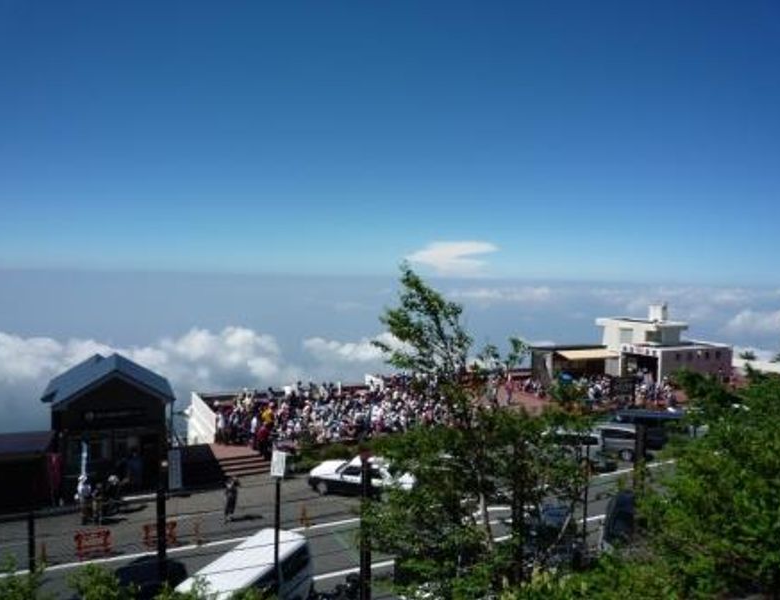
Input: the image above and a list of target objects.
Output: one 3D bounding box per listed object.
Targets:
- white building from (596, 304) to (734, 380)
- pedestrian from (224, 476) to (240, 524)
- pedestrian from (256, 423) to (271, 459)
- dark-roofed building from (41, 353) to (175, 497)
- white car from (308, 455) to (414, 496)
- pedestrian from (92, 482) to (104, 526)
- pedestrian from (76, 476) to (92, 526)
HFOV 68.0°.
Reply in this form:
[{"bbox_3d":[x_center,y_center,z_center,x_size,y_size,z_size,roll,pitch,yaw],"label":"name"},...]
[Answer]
[{"bbox_3d":[22.291,3.369,47.197,7.800,6.100,6.800,0,4,-23],"label":"white building"},{"bbox_3d":[-5.815,7.330,21.211,0.550,1.680,0.380,2,4,20],"label":"pedestrian"},{"bbox_3d":[-5.749,6.400,26.287,0.520,1.650,0.360,2,4,20],"label":"pedestrian"},{"bbox_3d":[-12.286,5.166,25.451,5.000,5.250,4.900,0,4,-25],"label":"dark-roofed building"},{"bbox_3d":[-1.155,7.479,24.604,4.600,1.470,1.700,2,3,11],"label":"white car"},{"bbox_3d":[-10.540,7.335,20.879,0.460,1.520,0.320,2,3,10],"label":"pedestrian"},{"bbox_3d":[-11.034,7.221,20.851,0.520,1.730,0.380,2,3,15],"label":"pedestrian"}]

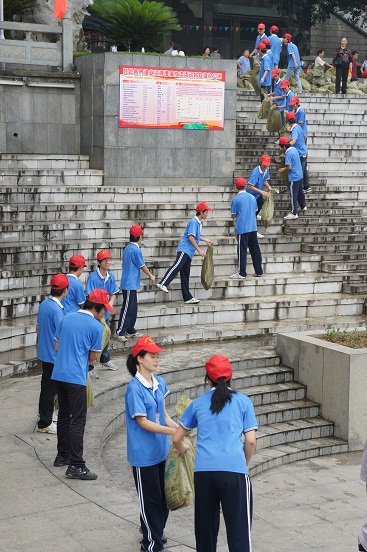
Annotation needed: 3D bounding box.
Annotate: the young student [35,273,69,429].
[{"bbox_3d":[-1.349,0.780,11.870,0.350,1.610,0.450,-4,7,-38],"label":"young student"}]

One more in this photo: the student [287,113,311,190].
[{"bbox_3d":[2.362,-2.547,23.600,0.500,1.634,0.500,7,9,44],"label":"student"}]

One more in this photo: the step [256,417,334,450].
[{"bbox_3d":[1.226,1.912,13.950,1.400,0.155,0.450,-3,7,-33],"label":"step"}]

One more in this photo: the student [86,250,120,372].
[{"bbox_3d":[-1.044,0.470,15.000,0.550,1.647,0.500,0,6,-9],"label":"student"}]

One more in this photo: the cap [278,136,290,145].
[{"bbox_3d":[1.887,-2.558,21.750,0.260,0.145,0.180,-6,6,15],"label":"cap"}]

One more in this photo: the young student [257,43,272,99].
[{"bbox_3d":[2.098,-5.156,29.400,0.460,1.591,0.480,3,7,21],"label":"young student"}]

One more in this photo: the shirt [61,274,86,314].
[{"bbox_3d":[-1.244,0.312,13.050,0.320,0.680,0.460,-4,7,-37],"label":"shirt"}]

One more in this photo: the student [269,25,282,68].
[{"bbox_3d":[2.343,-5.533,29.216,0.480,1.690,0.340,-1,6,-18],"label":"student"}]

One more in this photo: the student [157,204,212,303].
[{"bbox_3d":[0.016,-0.372,18.600,0.900,1.641,0.500,0,6,-12],"label":"student"}]

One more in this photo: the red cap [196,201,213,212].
[{"bbox_3d":[0.339,-1.097,18.300,0.270,0.140,0.180,11,6,2],"label":"red cap"}]

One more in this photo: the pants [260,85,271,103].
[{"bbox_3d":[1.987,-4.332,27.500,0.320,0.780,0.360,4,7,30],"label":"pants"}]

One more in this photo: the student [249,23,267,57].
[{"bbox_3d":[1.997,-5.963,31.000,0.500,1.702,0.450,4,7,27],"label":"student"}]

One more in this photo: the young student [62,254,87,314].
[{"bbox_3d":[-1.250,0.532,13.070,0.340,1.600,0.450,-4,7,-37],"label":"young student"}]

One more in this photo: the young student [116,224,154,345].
[{"bbox_3d":[-0.712,0.098,16.700,0.520,1.690,0.480,-4,8,-37],"label":"young student"}]

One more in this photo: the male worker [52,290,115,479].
[{"bbox_3d":[-0.897,0.950,10.200,0.580,1.705,0.520,-5,9,-44],"label":"male worker"}]

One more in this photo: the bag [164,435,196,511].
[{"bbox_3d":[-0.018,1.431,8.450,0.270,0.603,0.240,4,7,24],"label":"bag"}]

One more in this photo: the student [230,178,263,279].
[{"bbox_3d":[1.105,-0.836,20.000,0.520,1.726,0.420,-1,7,-18],"label":"student"}]

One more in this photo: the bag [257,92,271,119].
[{"bbox_3d":[1.852,-3.910,26.500,0.260,0.640,0.310,2,6,11],"label":"bag"}]

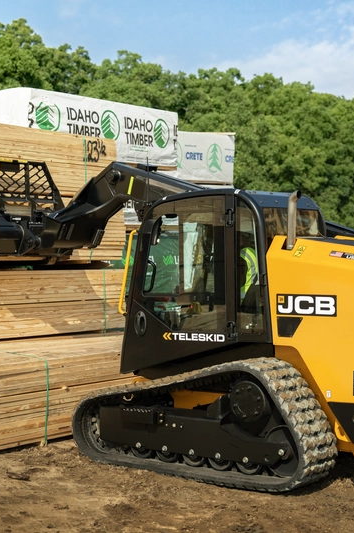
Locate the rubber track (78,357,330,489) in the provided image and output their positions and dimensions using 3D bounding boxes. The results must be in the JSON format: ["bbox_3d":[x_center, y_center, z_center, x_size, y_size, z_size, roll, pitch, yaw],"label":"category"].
[{"bbox_3d":[0.136,1.026,7.384,2.045,0.838,0.400,0,0,40],"label":"rubber track"}]

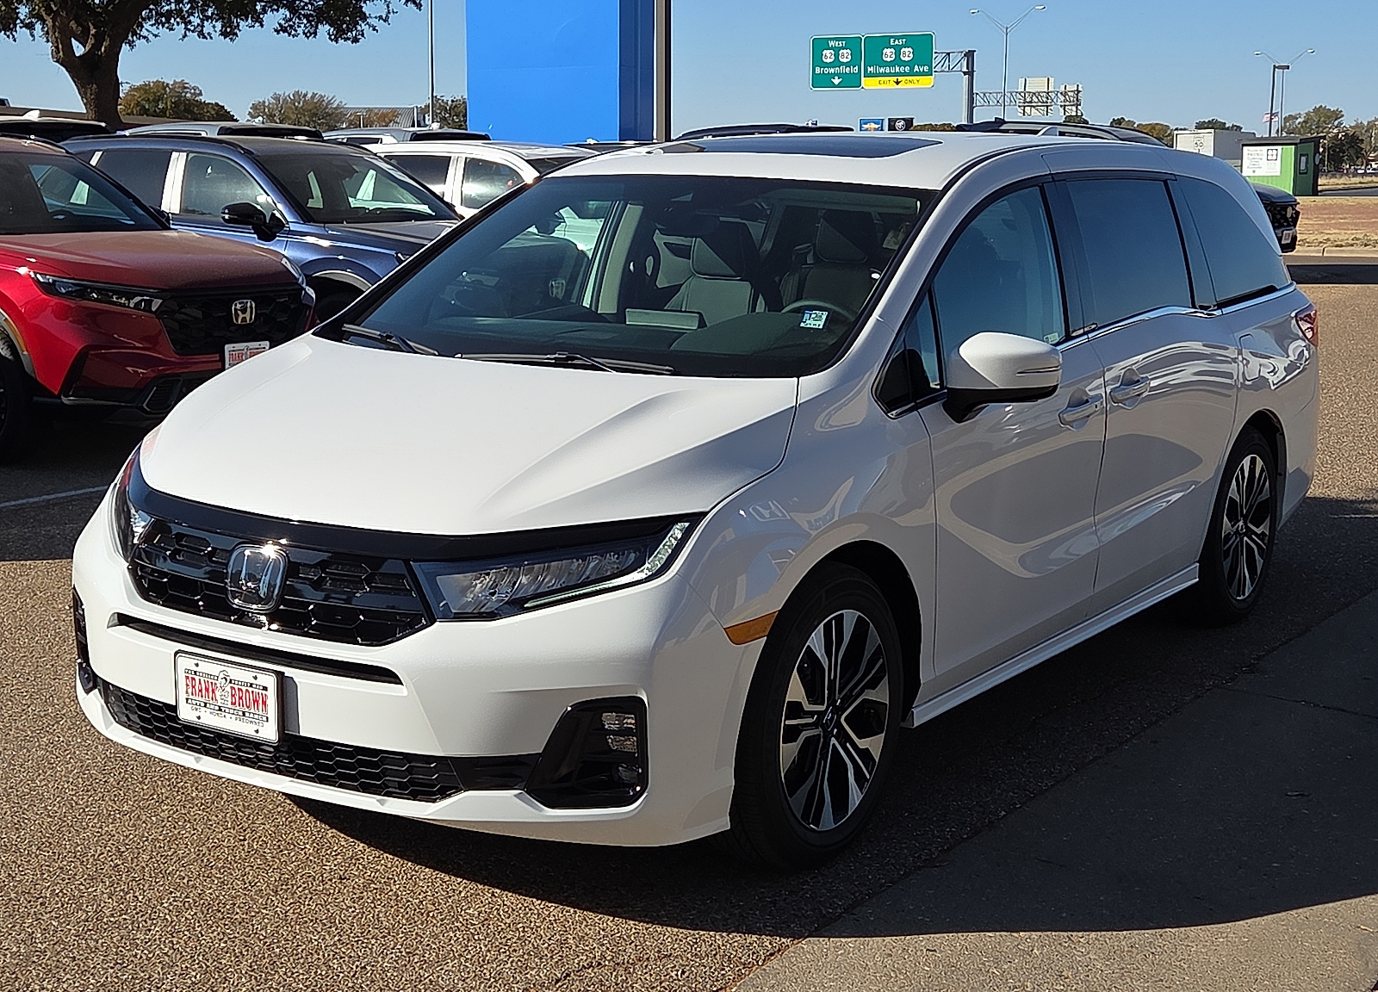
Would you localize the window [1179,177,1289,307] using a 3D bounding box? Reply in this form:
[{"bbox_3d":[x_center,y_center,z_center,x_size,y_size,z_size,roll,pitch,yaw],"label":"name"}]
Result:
[{"bbox_3d":[1.999,-0.943,7.233,0.050,0.454,0.967,-15,0,33],"label":"window"}]

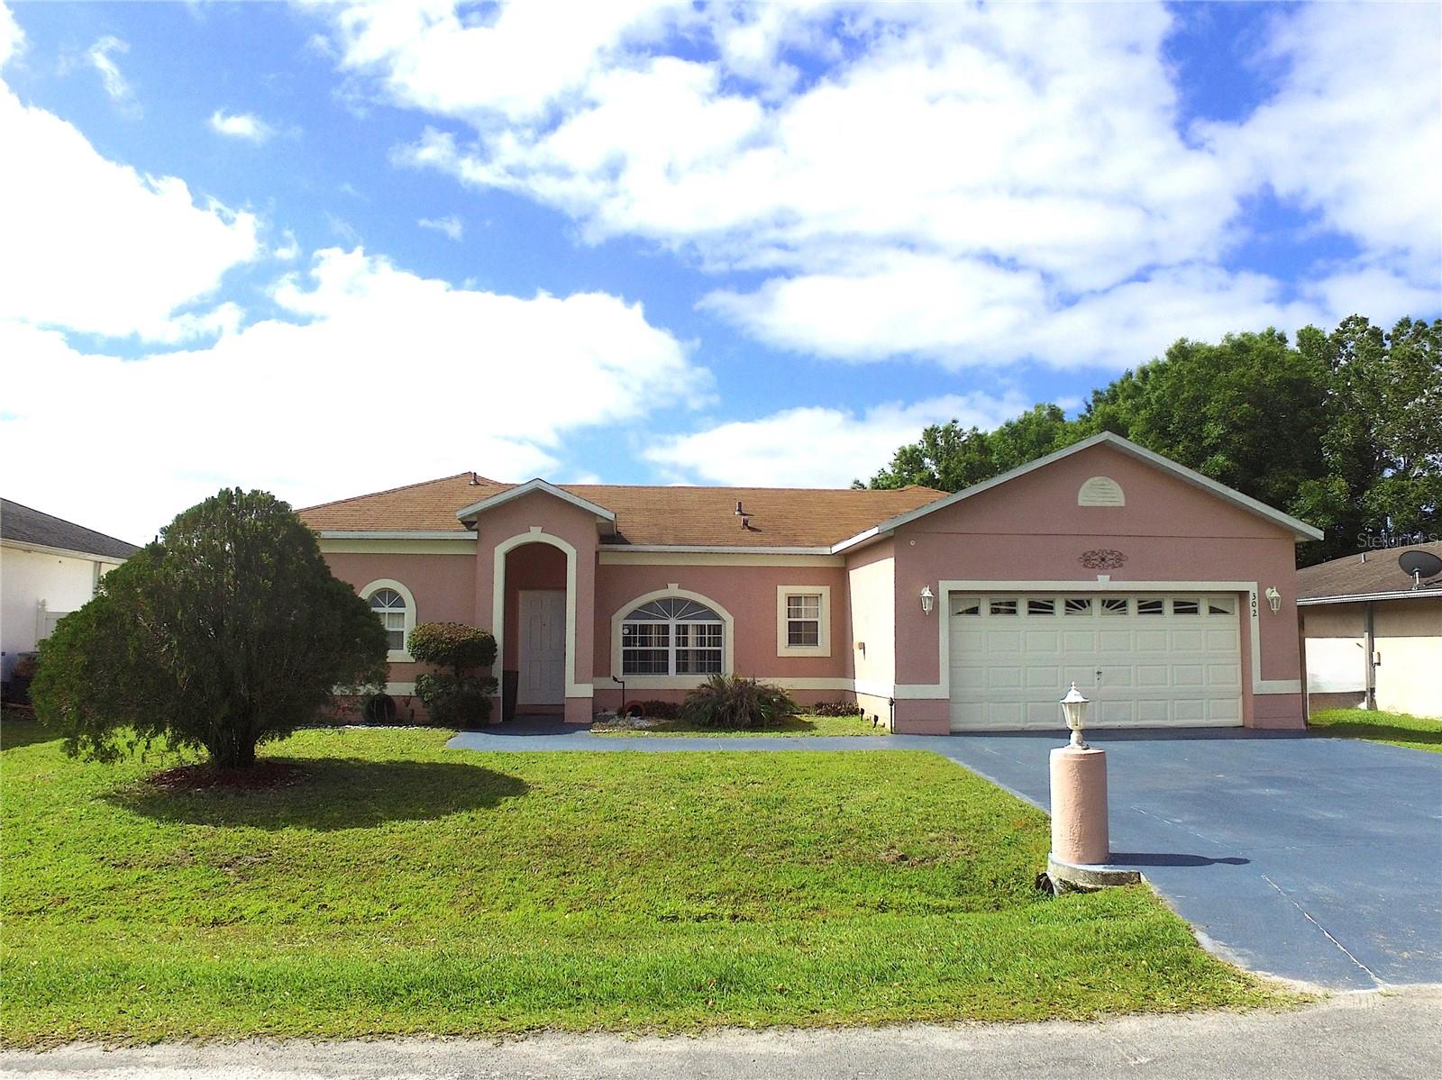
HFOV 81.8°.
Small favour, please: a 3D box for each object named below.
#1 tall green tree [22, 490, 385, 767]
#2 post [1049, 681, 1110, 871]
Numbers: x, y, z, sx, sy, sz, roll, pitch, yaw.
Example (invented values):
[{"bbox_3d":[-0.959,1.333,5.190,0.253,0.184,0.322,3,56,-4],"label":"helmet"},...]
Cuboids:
[{"bbox_3d":[-5.439,0.993,9.169,3.400,3.090,3.350,1,-6,-7],"label":"tall green tree"},{"bbox_3d":[2.584,1.675,6.052,0.380,1.263,0.380,1,-6,-7],"label":"post"}]

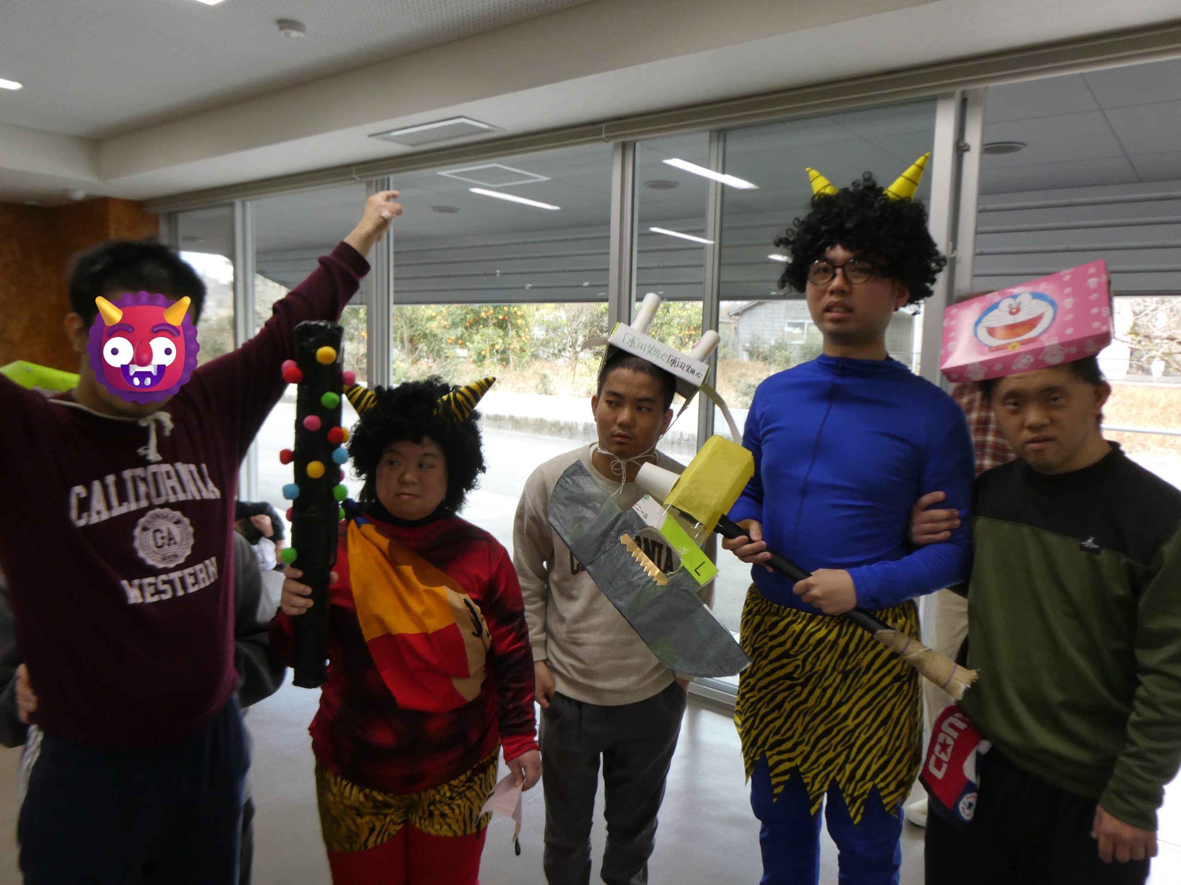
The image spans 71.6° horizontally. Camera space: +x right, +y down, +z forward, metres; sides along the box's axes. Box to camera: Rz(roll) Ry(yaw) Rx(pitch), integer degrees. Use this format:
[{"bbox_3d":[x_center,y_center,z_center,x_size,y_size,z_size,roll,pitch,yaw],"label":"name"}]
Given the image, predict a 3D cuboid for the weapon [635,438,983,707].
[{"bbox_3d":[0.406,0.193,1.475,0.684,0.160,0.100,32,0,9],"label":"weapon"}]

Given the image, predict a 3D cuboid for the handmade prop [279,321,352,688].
[{"bbox_3d":[-0.431,0.119,1.280,0.095,0.602,0.095,7,17,0],"label":"handmade prop"}]

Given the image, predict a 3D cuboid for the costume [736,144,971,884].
[{"bbox_3d":[0.506,0.409,1.661,0.500,1.850,0.360,6,8,38],"label":"costume"}]

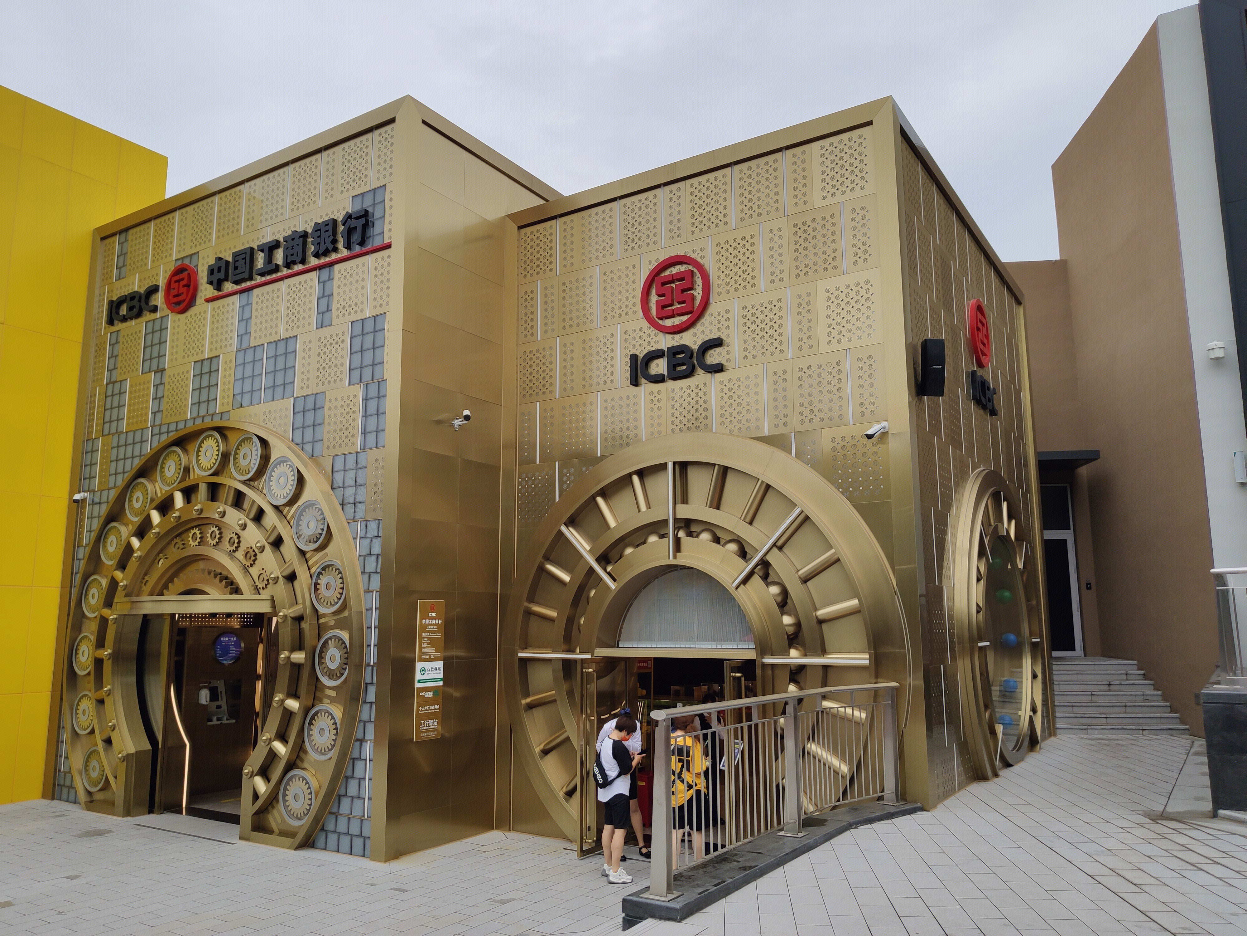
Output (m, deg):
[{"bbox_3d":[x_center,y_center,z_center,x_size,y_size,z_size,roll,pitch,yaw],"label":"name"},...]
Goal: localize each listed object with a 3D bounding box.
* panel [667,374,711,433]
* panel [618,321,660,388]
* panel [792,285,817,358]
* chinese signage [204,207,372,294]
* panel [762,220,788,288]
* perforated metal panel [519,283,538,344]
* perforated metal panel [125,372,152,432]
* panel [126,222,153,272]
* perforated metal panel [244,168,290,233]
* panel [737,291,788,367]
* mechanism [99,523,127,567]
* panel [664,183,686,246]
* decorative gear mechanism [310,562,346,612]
[{"bbox_3d":[0.757,-0.653,10.637,0.619,0.784,0.040,-6,-11,33],"label":"panel"},{"bbox_3d":[0.209,-1.374,10.991,0.588,0.792,0.060,-6,-11,32],"label":"panel"},{"bbox_3d":[1.941,-1.577,9.996,0.308,0.800,0.040,-6,-11,33],"label":"panel"},{"bbox_3d":[-4.374,-2.763,12.070,3.218,0.467,0.090,-6,-10,33],"label":"chinese signage"},{"bbox_3d":[1.685,-2.335,10.310,0.302,0.786,0.050,-6,-11,32],"label":"panel"},{"bbox_3d":[-1.224,-2.016,12.160,0.307,0.786,0.050,-6,-11,32],"label":"perforated metal panel"},{"bbox_3d":[-7.026,-0.956,13.614,0.611,0.794,0.050,-6,-11,32],"label":"perforated metal panel"},{"bbox_3d":[-7.360,-3.327,14.277,0.640,0.764,0.050,-6,-10,33],"label":"panel"},{"bbox_3d":[-4.779,-3.576,12.582,0.936,0.750,0.050,-6,-10,33],"label":"perforated metal panel"},{"bbox_3d":[1.592,-1.607,10.717,0.618,0.823,0.040,-6,-11,33],"label":"panel"},{"bbox_3d":[-7.376,1.100,13.607,0.623,0.623,0.103,-6,-10,33],"label":"mechanism"},{"bbox_3d":[0.620,-3.002,11.099,0.298,0.767,0.040,-6,-11,33],"label":"panel"},{"bbox_3d":[-3.270,1.342,10.546,0.578,0.578,0.112,-6,-11,32],"label":"decorative gear mechanism"}]

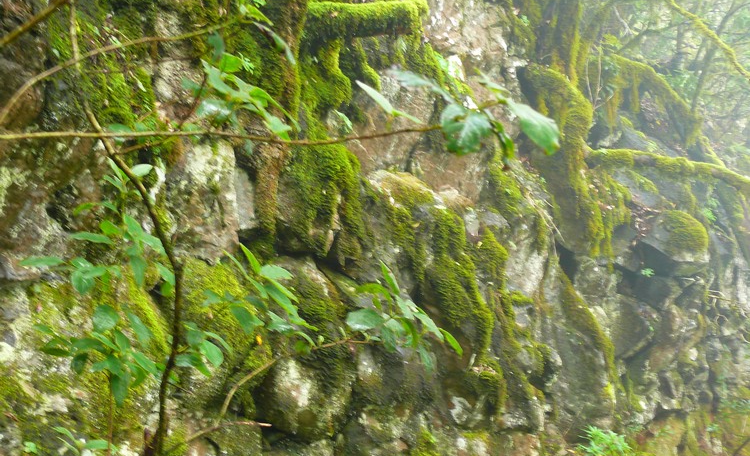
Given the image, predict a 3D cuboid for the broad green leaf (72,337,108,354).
[{"bbox_3d":[-0.657,0.271,2.100,0.083,0.030,0.045,1,3,17],"label":"broad green leaf"}]

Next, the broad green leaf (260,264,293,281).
[{"bbox_3d":[-0.260,0.117,2.400,0.088,0.025,0.045,16,15,15],"label":"broad green leaf"}]

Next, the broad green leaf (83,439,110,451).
[{"bbox_3d":[-0.642,0.502,2.100,0.068,0.025,0.040,1,3,17],"label":"broad green leaf"}]

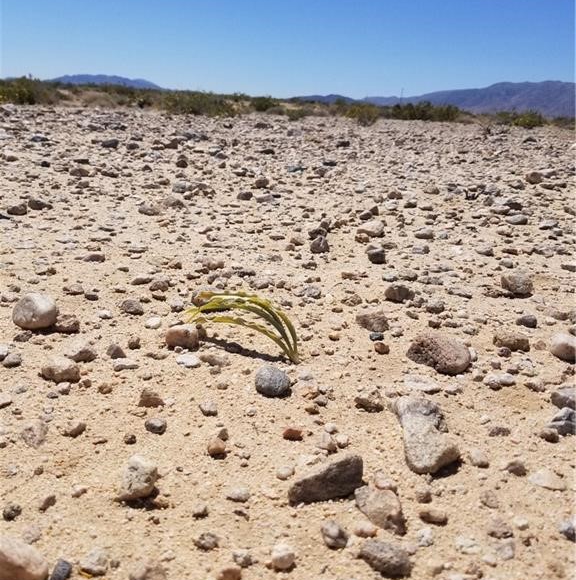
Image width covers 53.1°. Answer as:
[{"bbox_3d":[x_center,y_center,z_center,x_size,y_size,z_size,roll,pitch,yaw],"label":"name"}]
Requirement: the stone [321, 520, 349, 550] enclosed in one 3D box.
[{"bbox_3d":[0.050,0.267,0.628,0.025,0.022,0.032,-3,18,-17],"label":"stone"}]

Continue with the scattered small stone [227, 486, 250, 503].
[{"bbox_3d":[-0.050,0.206,0.579,0.023,0.013,0.017,2,18,0],"label":"scattered small stone"}]

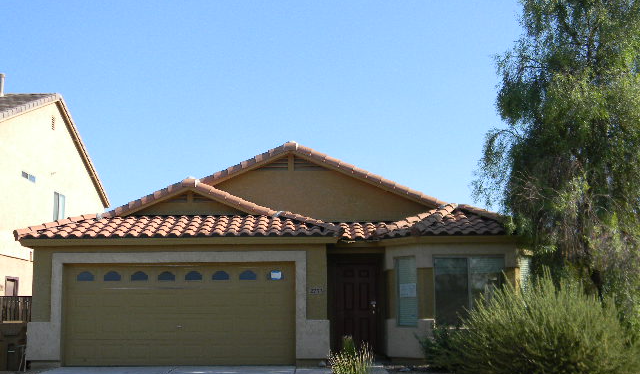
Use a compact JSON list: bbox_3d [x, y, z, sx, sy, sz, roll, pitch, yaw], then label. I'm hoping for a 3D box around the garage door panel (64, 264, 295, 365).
[{"bbox_3d":[-2.935,2.654,15.780,4.880,2.140,0.100,0,-9,1],"label":"garage door panel"}]

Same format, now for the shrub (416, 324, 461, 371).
[{"bbox_3d":[2.333,3.134,14.800,0.950,0.950,0.850,0,-9,1],"label":"shrub"}]

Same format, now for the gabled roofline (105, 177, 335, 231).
[{"bbox_3d":[-2.433,0.370,17.000,5.000,1.200,2.000,0,-9,1],"label":"gabled roofline"}]

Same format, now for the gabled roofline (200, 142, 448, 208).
[{"bbox_3d":[-0.487,-0.297,18.000,6.600,1.600,2.000,0,-9,1],"label":"gabled roofline"}]

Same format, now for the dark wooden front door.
[{"bbox_3d":[0.823,2.752,17.100,1.000,2.120,0.100,0,-9,1],"label":"dark wooden front door"}]

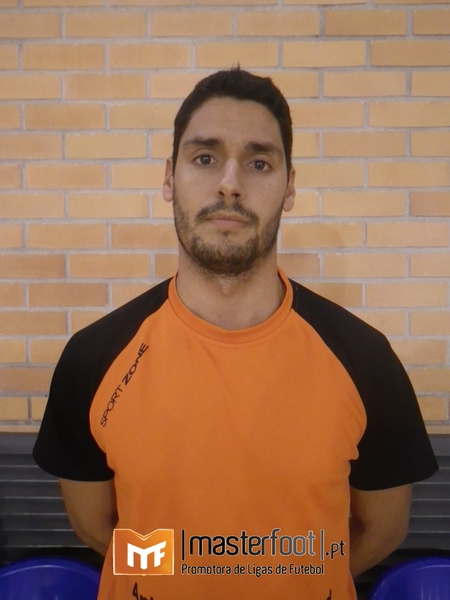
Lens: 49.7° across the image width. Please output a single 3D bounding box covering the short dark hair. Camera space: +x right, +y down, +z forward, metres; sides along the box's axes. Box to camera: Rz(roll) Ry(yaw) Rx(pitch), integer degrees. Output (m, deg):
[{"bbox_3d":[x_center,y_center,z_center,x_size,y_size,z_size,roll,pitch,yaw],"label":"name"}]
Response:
[{"bbox_3d":[0.011,-0.238,0.675,0.162,0.160,0.190,5,1,0],"label":"short dark hair"}]

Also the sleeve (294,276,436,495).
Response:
[{"bbox_3d":[0.194,0.124,0.690,0.200,0.285,0.165,0,3,4],"label":"sleeve"}]

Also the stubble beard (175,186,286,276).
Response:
[{"bbox_3d":[0.004,-0.091,0.620,0.142,0.115,0.100,5,1,0],"label":"stubble beard"}]

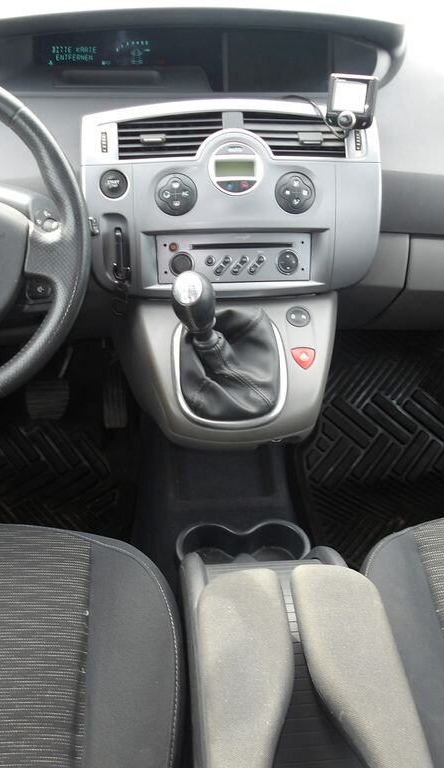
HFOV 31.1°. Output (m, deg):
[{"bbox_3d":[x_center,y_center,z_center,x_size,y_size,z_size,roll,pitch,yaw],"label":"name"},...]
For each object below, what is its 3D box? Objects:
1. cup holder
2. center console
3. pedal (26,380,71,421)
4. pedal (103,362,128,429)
[{"bbox_3d":[0.028,0.222,0.992,0.170,0.055,0.090,-2,32,-6],"label":"cup holder"},{"bbox_3d":[0.019,-0.134,0.961,0.365,0.350,0.270,-2,32,-6],"label":"center console"},{"bbox_3d":[-0.311,0.029,1.430,0.077,0.068,0.030,-2,-6,-6],"label":"pedal"},{"bbox_3d":[-0.195,0.021,1.460,0.046,0.122,0.030,-2,-6,-6],"label":"pedal"}]

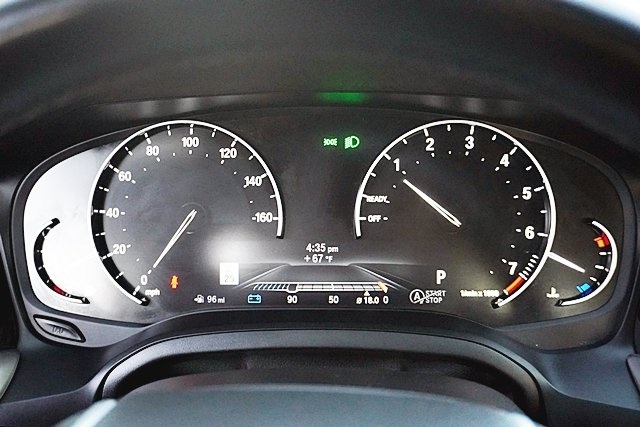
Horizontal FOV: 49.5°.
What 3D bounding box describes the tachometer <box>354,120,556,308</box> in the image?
[{"bbox_3d":[0.073,0.001,0.374,0.107,0.101,0.018,0,5,3],"label":"tachometer"}]

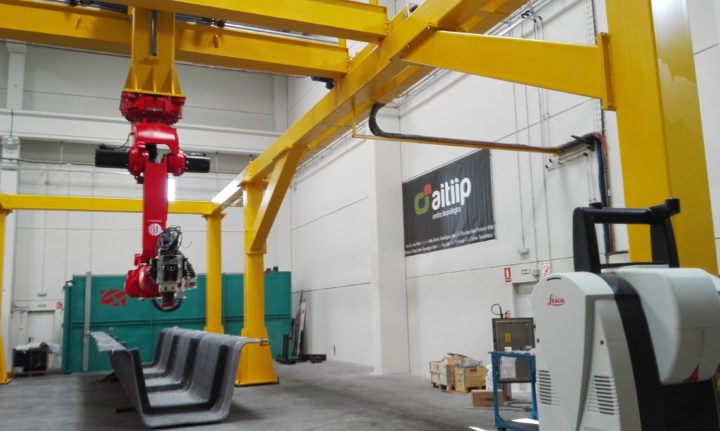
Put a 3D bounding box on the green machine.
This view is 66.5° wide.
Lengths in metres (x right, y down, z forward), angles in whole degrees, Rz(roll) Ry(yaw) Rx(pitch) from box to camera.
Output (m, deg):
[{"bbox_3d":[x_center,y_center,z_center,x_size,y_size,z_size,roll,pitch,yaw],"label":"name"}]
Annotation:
[{"bbox_3d":[-6.175,3.623,19.126,7.015,3.040,2.139,1,-9,-20],"label":"green machine"}]

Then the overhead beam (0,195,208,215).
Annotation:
[{"bbox_3d":[-7.524,-0.321,16.794,5.985,0.430,0.285,1,-9,-20],"label":"overhead beam"}]

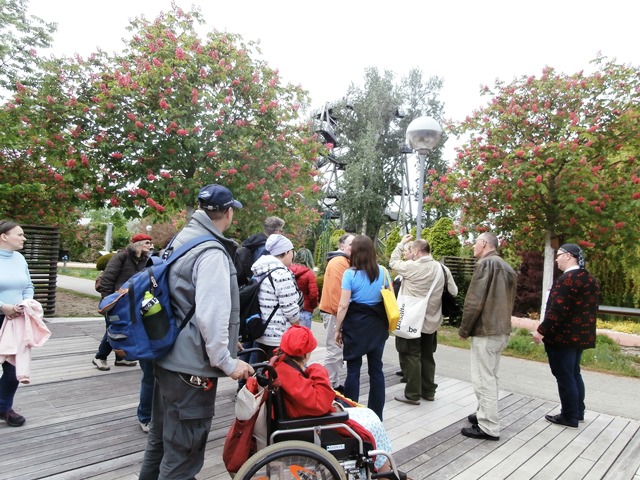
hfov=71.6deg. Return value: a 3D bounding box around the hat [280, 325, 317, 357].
[{"bbox_3d":[-0.120,0.562,2.480,0.220,0.170,0.200,4,-2,-37],"label":"hat"}]

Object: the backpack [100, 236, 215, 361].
[{"bbox_3d":[-0.806,0.285,2.200,0.360,0.580,0.400,2,-2,45],"label":"backpack"}]

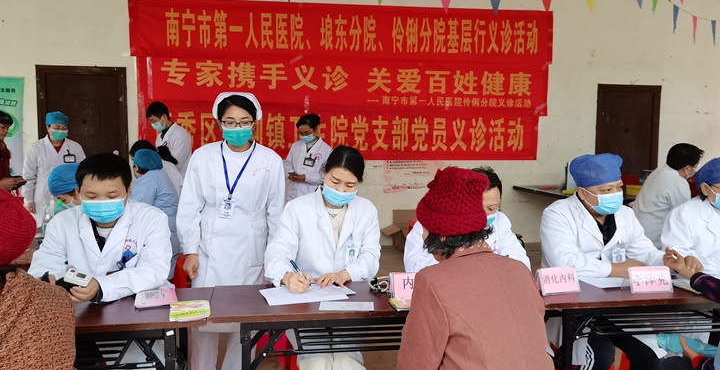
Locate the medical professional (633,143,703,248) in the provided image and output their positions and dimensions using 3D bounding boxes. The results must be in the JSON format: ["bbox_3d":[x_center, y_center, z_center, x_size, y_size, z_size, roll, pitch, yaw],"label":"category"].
[{"bbox_3d":[2.208,0.382,3.980,0.700,1.348,0.500,-3,6,-37],"label":"medical professional"}]

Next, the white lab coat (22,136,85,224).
[{"bbox_3d":[-2.571,0.055,4.771,0.520,0.950,0.310,-2,5,-28],"label":"white lab coat"}]

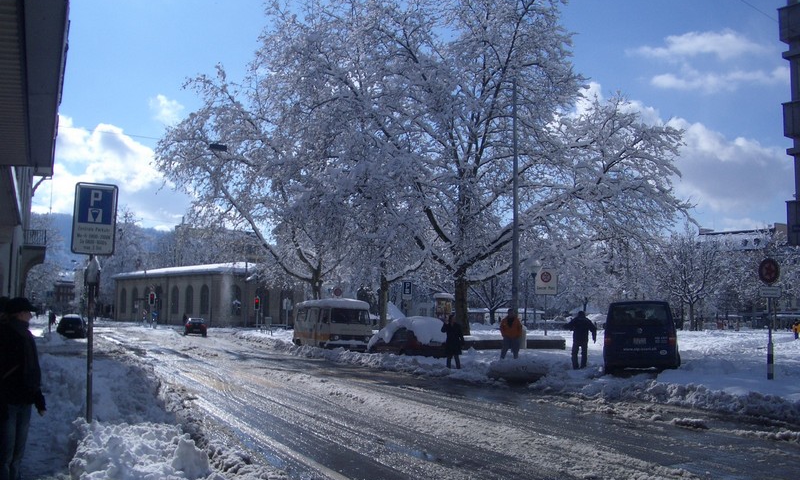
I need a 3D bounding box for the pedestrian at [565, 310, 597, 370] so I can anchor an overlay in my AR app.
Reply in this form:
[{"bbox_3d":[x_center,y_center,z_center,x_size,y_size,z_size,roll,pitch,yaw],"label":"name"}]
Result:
[{"bbox_3d":[5.333,2.959,23.900,0.880,1.720,0.500,-1,-5,10],"label":"pedestrian"}]

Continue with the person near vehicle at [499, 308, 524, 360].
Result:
[{"bbox_3d":[3.887,3.286,28.200,0.680,1.740,0.450,-1,-5,8],"label":"person near vehicle"}]

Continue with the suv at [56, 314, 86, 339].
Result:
[{"bbox_3d":[-23.600,6.190,58.600,1.780,1.620,4.400,2,-6,-18],"label":"suv"}]

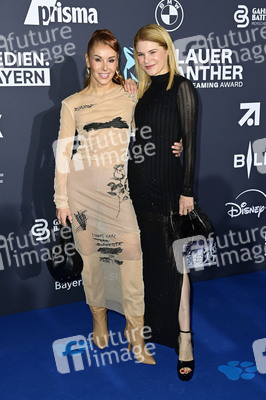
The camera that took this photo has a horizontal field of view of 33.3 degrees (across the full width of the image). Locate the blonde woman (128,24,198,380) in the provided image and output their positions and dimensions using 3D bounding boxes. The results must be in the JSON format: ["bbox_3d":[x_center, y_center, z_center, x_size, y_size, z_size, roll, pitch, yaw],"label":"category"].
[{"bbox_3d":[0.166,0.019,2.317,0.440,1.770,0.380,4,14,21],"label":"blonde woman"}]

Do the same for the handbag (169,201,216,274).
[{"bbox_3d":[0.310,0.187,2.275,0.235,0.330,0.120,-2,13,0],"label":"handbag"}]

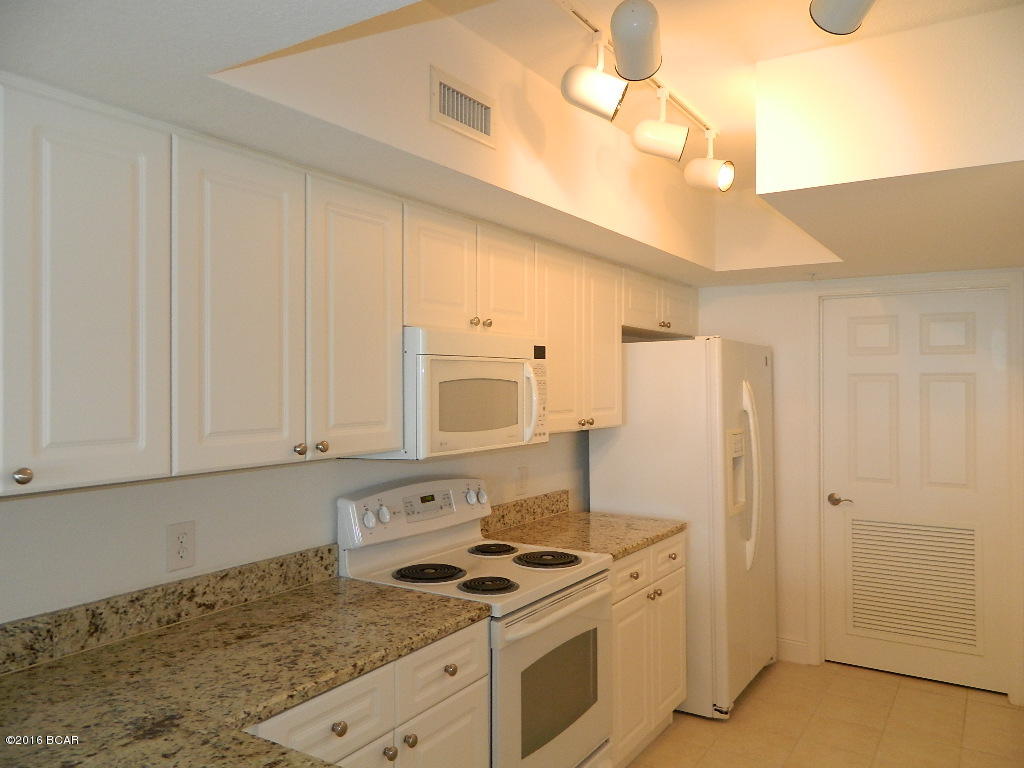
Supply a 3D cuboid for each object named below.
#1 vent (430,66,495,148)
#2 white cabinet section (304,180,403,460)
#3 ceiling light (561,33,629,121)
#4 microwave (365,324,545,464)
[{"bbox_3d":[-0.121,-0.751,2.024,0.018,0.141,0.295,0,0,34],"label":"vent"},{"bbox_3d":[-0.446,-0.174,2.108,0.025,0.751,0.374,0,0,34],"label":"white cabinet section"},{"bbox_3d":[0.228,-0.847,2.041,0.187,0.242,0.113,0,0,1],"label":"ceiling light"},{"bbox_3d":[-0.217,0.029,2.639,0.390,0.405,0.757,0,0,34],"label":"microwave"}]

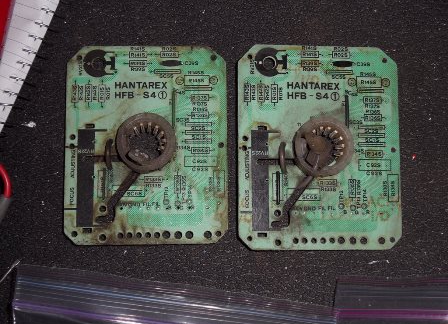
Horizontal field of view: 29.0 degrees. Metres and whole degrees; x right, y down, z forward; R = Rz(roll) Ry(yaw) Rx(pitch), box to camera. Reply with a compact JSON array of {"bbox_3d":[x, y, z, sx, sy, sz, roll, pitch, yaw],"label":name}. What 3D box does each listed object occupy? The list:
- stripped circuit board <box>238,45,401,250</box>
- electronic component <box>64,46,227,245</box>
[{"bbox_3d":[0.053,-0.009,0.472,0.091,0.016,0.113,1,83,-7],"label":"stripped circuit board"},{"bbox_3d":[-0.044,-0.011,0.483,0.091,0.016,0.113,0,81,-2],"label":"electronic component"}]

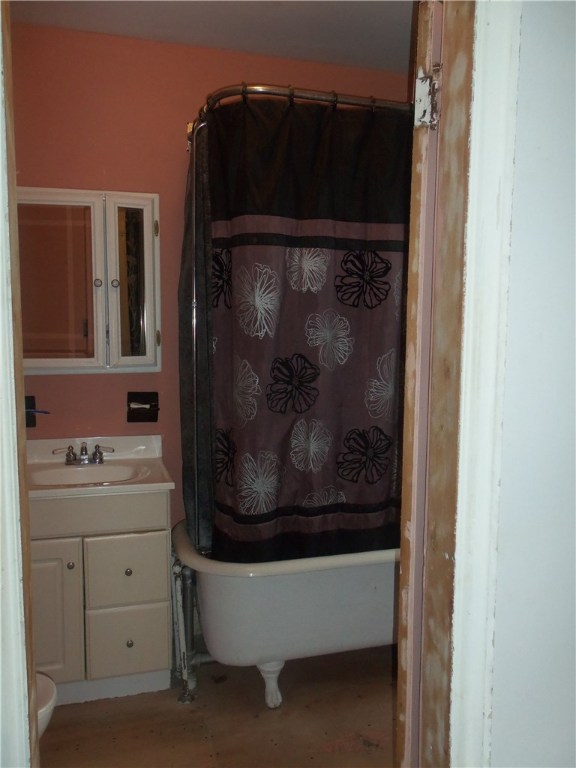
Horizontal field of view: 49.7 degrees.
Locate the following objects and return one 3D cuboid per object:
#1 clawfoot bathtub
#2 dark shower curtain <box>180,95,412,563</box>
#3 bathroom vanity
[{"bbox_3d":[0.297,0.835,2.548,1.515,0.550,0.757,-1,5,-16],"label":"clawfoot bathtub"},{"bbox_3d":[0.221,-0.062,2.444,1.222,1.768,0.636,-1,5,-16],"label":"dark shower curtain"},{"bbox_3d":[-0.782,0.679,2.397,0.636,0.875,0.491,-1,5,-16],"label":"bathroom vanity"}]

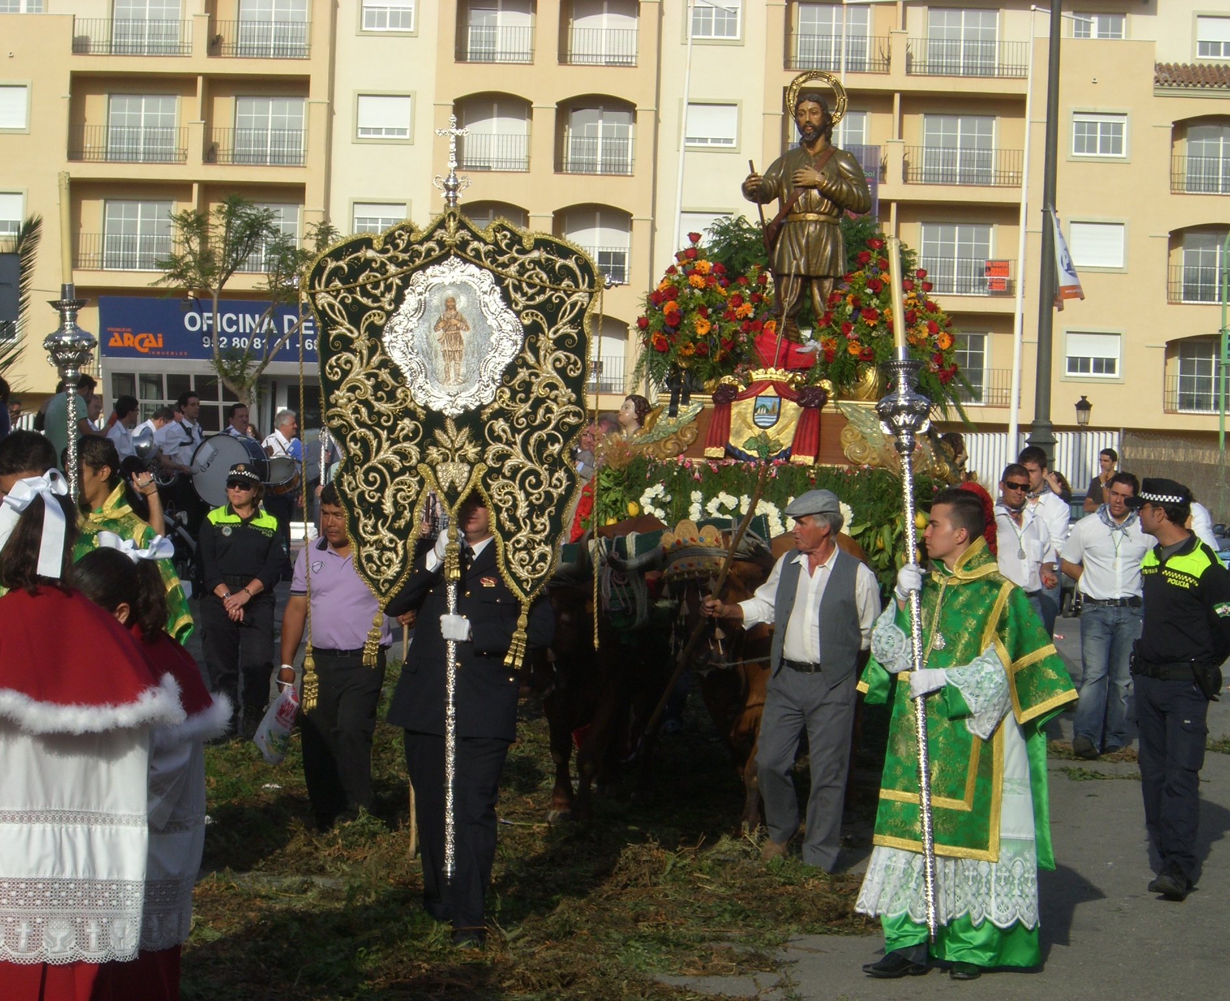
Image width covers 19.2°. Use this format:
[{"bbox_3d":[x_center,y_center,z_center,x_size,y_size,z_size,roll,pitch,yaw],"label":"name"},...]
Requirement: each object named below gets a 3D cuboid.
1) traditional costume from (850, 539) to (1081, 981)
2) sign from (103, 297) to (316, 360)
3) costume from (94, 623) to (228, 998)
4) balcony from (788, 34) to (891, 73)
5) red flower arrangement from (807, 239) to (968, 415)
[{"bbox_3d":[1.257,0.903,13.000,0.700,1.520,0.500,2,1,35],"label":"traditional costume"},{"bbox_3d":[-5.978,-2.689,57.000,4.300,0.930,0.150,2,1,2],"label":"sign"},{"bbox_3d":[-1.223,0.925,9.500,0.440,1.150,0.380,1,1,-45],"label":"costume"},{"bbox_3d":[6.045,-12.054,98.227,2.810,1.040,0.900,2,0,5],"label":"balcony"},{"bbox_3d":[1.565,-1.008,20.800,0.880,0.980,0.800,2,1,0],"label":"red flower arrangement"}]

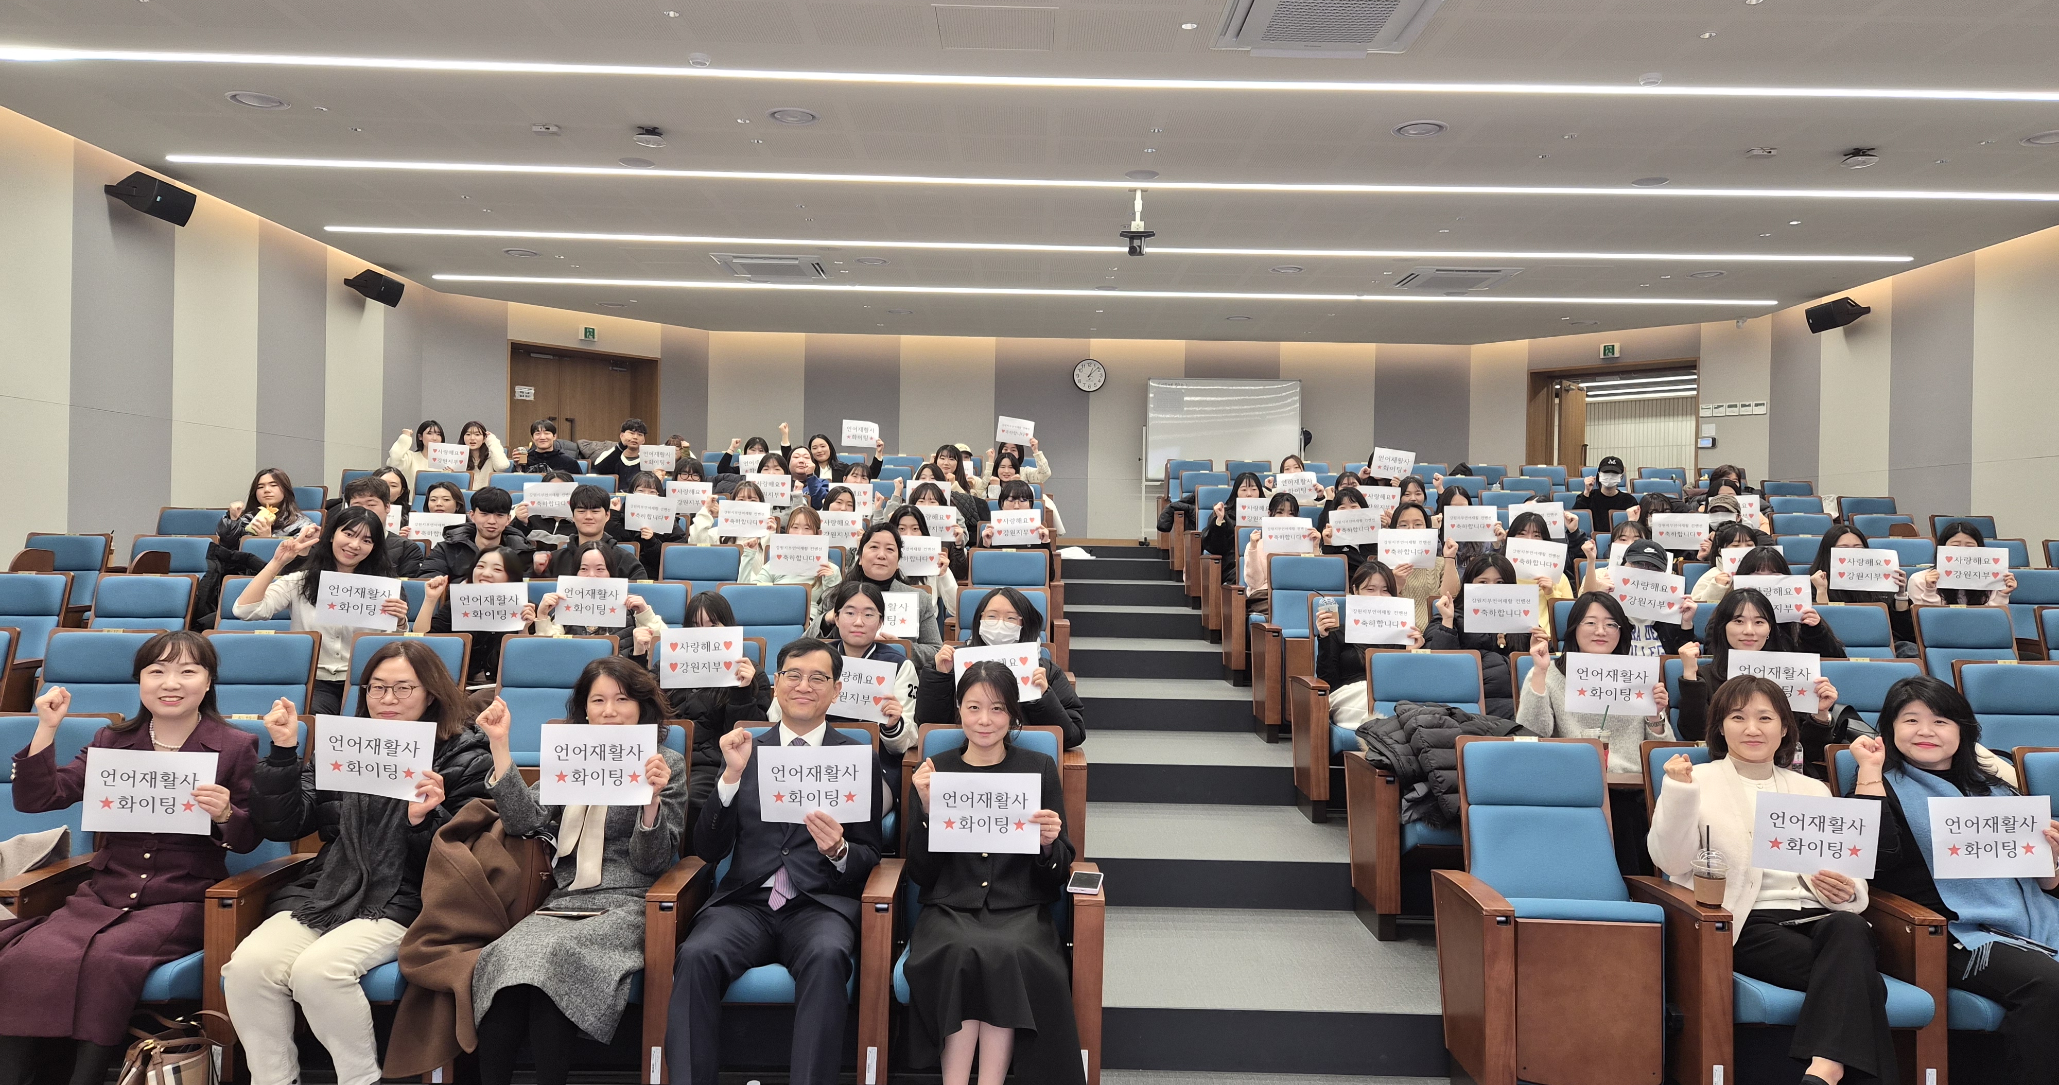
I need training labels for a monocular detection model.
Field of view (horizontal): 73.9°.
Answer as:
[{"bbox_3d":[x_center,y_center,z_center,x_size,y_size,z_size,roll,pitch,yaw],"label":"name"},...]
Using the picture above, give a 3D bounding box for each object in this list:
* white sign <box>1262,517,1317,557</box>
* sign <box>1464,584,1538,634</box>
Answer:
[{"bbox_3d":[1.542,-0.037,8.150,0.297,0.210,0.020,1,0,6],"label":"white sign"},{"bbox_3d":[2.002,0.282,5.800,0.297,0.210,0.012,1,-5,16],"label":"sign"}]

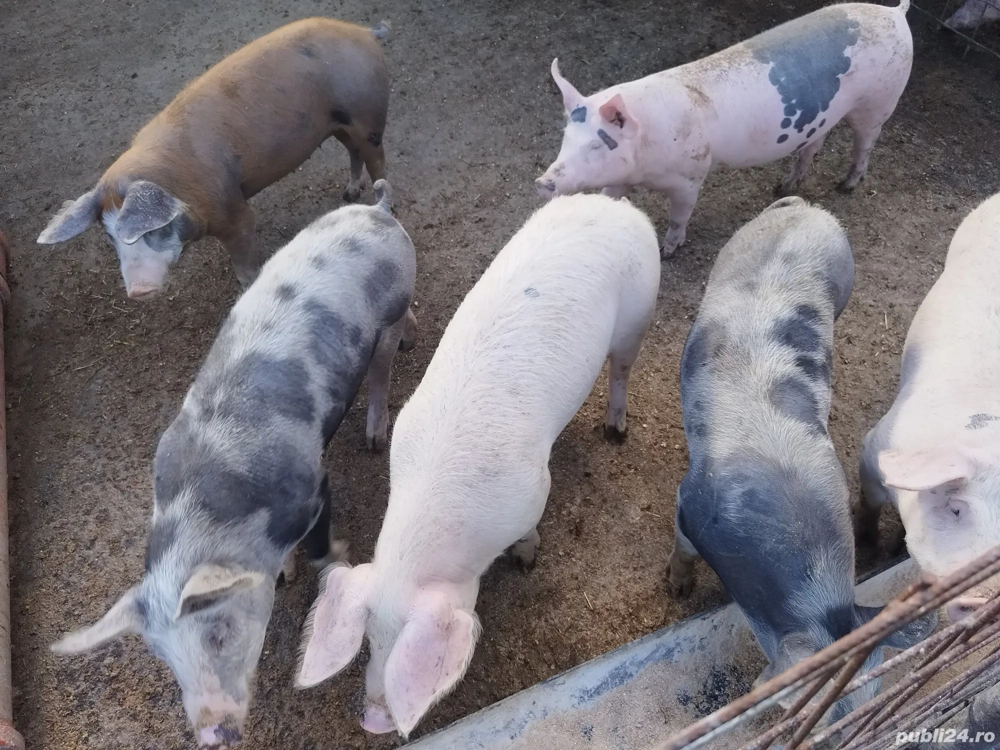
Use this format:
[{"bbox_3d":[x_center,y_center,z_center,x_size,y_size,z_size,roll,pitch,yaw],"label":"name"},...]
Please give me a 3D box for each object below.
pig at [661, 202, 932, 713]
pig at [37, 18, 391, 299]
[{"bbox_3d":[0.578,0.112,1.470,0.371,0.608,1.072,6,44,8],"label":"pig"},{"bbox_3d":[-0.710,-0.601,2.236,0.376,0.644,1.148,27,50,27],"label":"pig"}]

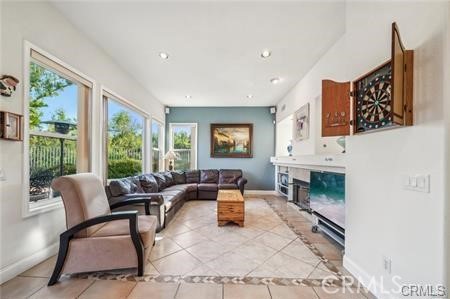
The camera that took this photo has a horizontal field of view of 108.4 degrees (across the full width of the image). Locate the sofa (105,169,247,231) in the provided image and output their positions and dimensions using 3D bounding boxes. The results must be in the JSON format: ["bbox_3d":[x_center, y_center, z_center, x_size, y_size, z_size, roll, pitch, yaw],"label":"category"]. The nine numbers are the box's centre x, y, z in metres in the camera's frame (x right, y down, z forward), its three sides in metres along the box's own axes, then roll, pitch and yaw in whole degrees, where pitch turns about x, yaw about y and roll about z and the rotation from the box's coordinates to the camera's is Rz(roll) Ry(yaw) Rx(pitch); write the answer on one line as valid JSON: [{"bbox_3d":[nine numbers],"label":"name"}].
[{"bbox_3d":[-0.711,1.042,4.134,2.700,0.870,2.760,0,-2,1],"label":"sofa"}]

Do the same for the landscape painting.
[{"bbox_3d":[0.244,-0.286,5.516,1.440,1.150,0.050,0,-2,1],"label":"landscape painting"}]

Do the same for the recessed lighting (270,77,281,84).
[{"bbox_3d":[1.151,-1.576,3.699,0.200,0.050,0.200,0,-2,1],"label":"recessed lighting"}]

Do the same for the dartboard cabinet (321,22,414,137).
[{"bbox_3d":[1.222,-0.471,1.412,0.300,0.630,0.750,0,-2,1],"label":"dartboard cabinet"}]

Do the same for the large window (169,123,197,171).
[{"bbox_3d":[-1.540,0.040,6.030,1.050,1.970,0.100,0,-4,0],"label":"large window"}]

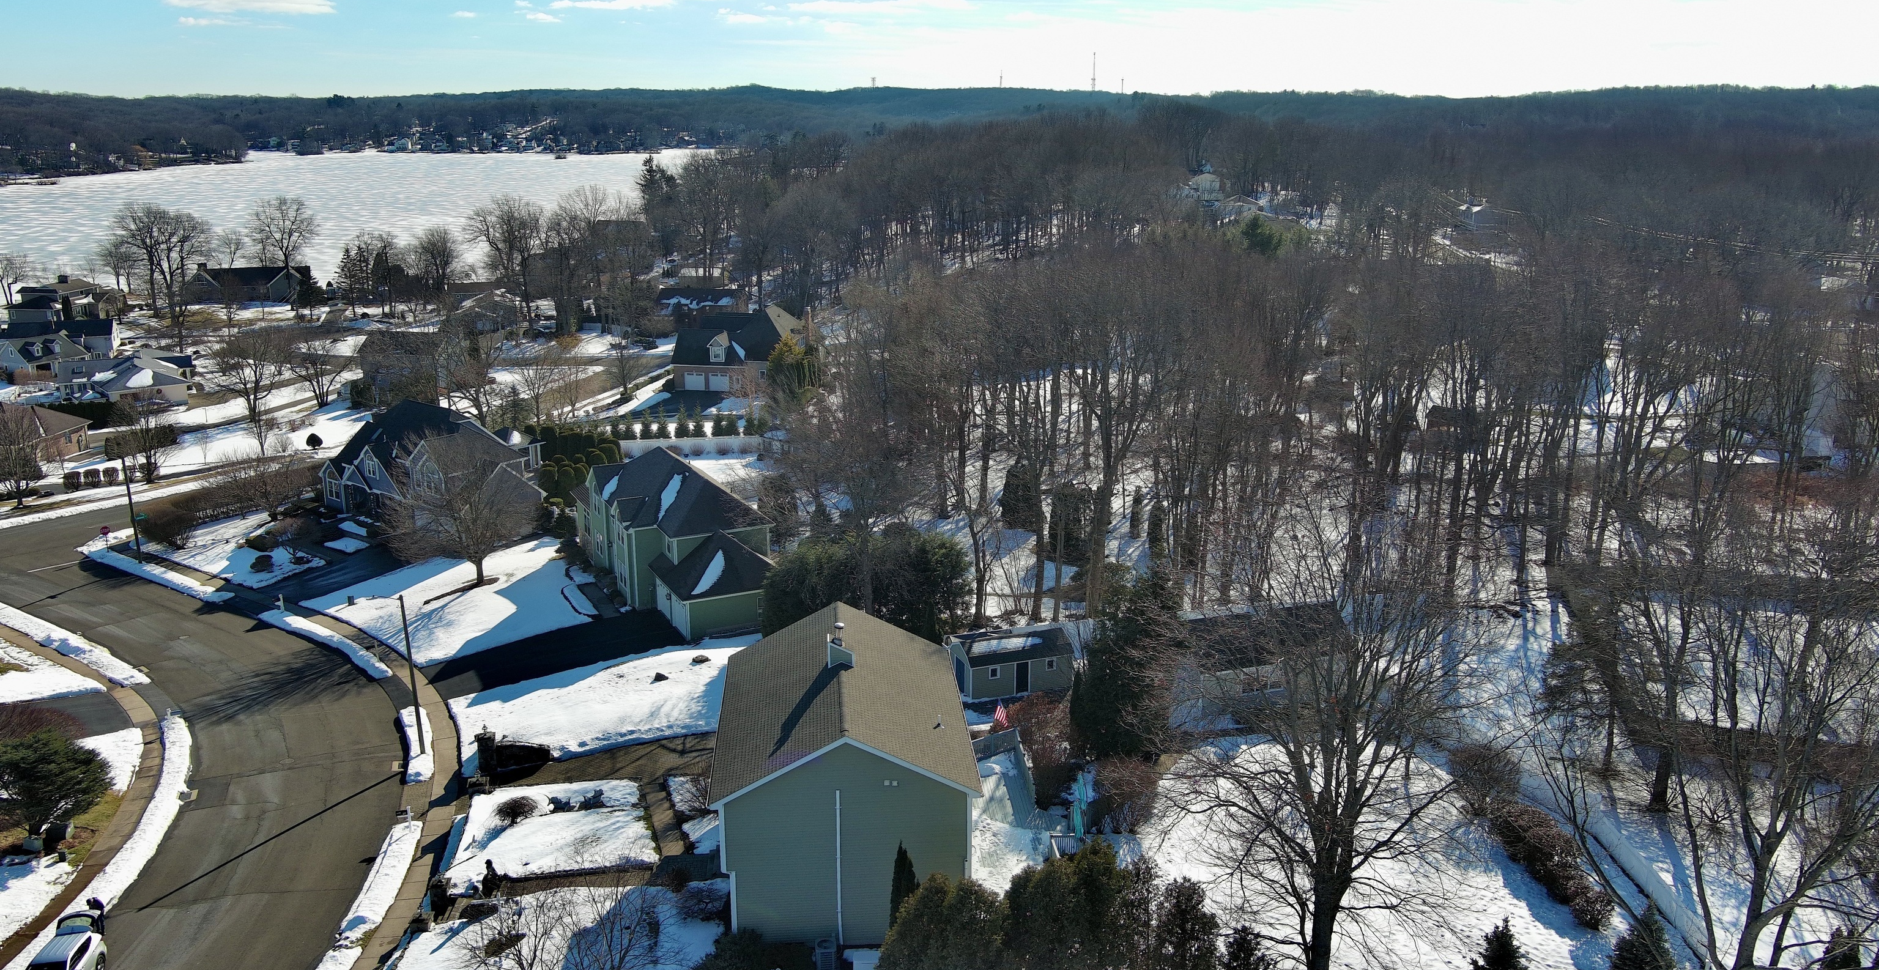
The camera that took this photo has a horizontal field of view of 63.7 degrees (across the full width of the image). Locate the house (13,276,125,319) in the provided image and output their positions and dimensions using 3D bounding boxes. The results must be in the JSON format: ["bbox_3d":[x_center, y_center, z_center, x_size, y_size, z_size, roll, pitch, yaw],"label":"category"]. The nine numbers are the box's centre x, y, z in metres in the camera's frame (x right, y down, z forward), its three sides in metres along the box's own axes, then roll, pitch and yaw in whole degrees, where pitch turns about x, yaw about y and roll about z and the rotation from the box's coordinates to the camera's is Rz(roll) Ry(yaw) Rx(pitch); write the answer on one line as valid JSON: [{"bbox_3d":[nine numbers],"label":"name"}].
[{"bbox_3d":[-150.000,-32.290,260.970,10.500,7.900,13.500,1,14,6],"label":"house"}]

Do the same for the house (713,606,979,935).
[{"bbox_3d":[-4.010,11.084,63.131,9.964,9.100,15.197,-1,14,-5],"label":"house"}]

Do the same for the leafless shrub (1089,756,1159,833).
[{"bbox_3d":[8.144,13.721,66.547,3.000,2.900,2.900,0,14,0],"label":"leafless shrub"}]

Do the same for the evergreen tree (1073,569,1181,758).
[{"bbox_3d":[9.870,9.380,79.280,5.200,9.300,5.200,0,14,0],"label":"evergreen tree"}]

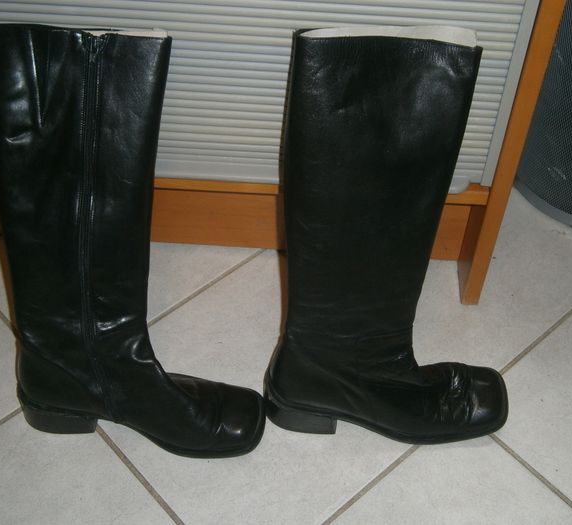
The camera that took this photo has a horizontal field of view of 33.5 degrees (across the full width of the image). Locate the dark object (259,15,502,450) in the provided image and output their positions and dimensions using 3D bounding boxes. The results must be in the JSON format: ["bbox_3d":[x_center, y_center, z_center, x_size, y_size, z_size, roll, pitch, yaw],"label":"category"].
[{"bbox_3d":[0.124,-0.011,0.985,0.280,0.452,0.110,3,36,1],"label":"dark object"}]

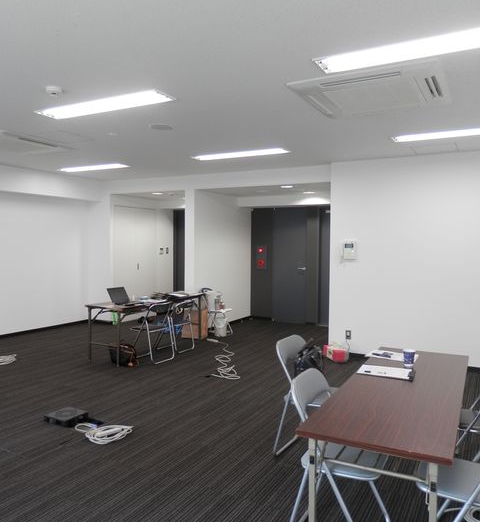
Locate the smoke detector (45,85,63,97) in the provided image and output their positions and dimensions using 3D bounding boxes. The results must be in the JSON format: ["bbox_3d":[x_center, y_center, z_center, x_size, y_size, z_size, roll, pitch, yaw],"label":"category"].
[{"bbox_3d":[-1.278,-1.157,3.174,0.105,0.050,0.105,2,3,28],"label":"smoke detector"}]

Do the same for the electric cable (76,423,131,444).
[{"bbox_3d":[-1.050,1.306,3.540,0.410,0.060,0.300,0,3,-3],"label":"electric cable"}]

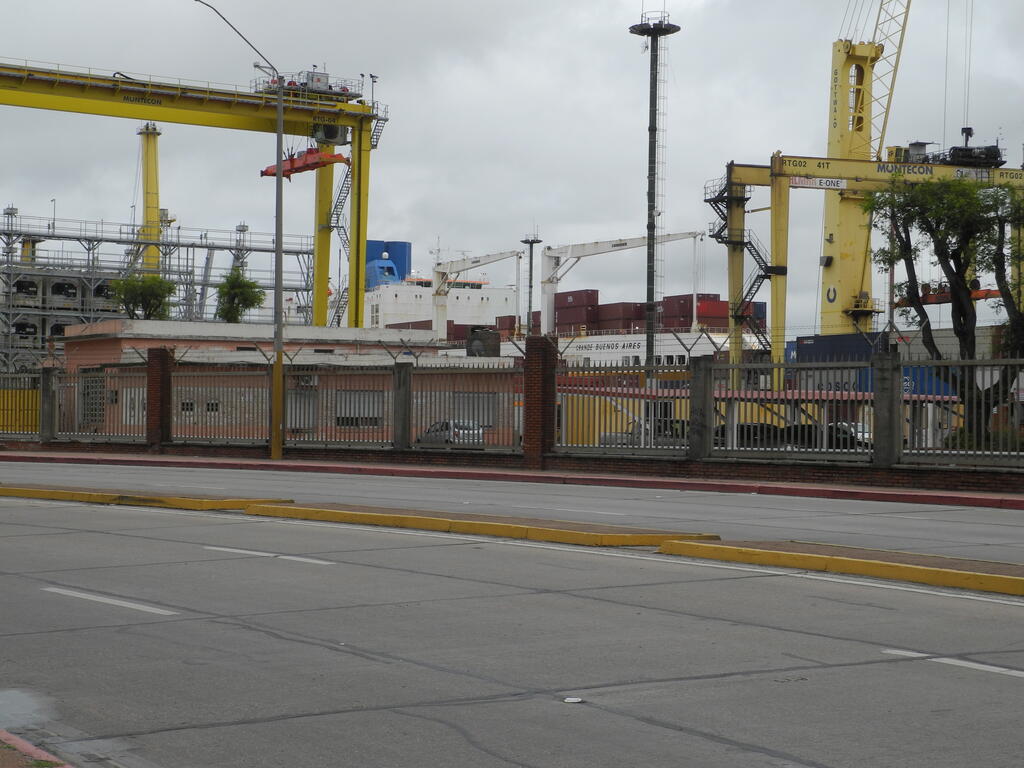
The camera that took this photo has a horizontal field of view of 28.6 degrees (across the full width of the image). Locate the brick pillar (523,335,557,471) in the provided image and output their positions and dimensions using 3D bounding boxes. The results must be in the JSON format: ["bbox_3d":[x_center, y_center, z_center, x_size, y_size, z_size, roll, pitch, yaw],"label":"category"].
[{"bbox_3d":[0.716,0.477,48.861,0.560,3.220,0.530,0,-1,44],"label":"brick pillar"}]

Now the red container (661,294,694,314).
[{"bbox_3d":[31.051,-14.358,361.059,2.440,2.800,12.190,1,-1,-23],"label":"red container"}]

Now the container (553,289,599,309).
[{"bbox_3d":[11.804,-14.995,356.060,2.440,2.750,12.190,1,-1,-23],"label":"container"}]

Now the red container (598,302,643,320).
[{"bbox_3d":[17.901,-12.552,353.059,2.440,2.800,12.190,1,-1,-23],"label":"red container"}]

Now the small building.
[{"bbox_3d":[-11.534,0.178,88.814,14.700,5.300,8.800,1,-1,-27],"label":"small building"}]

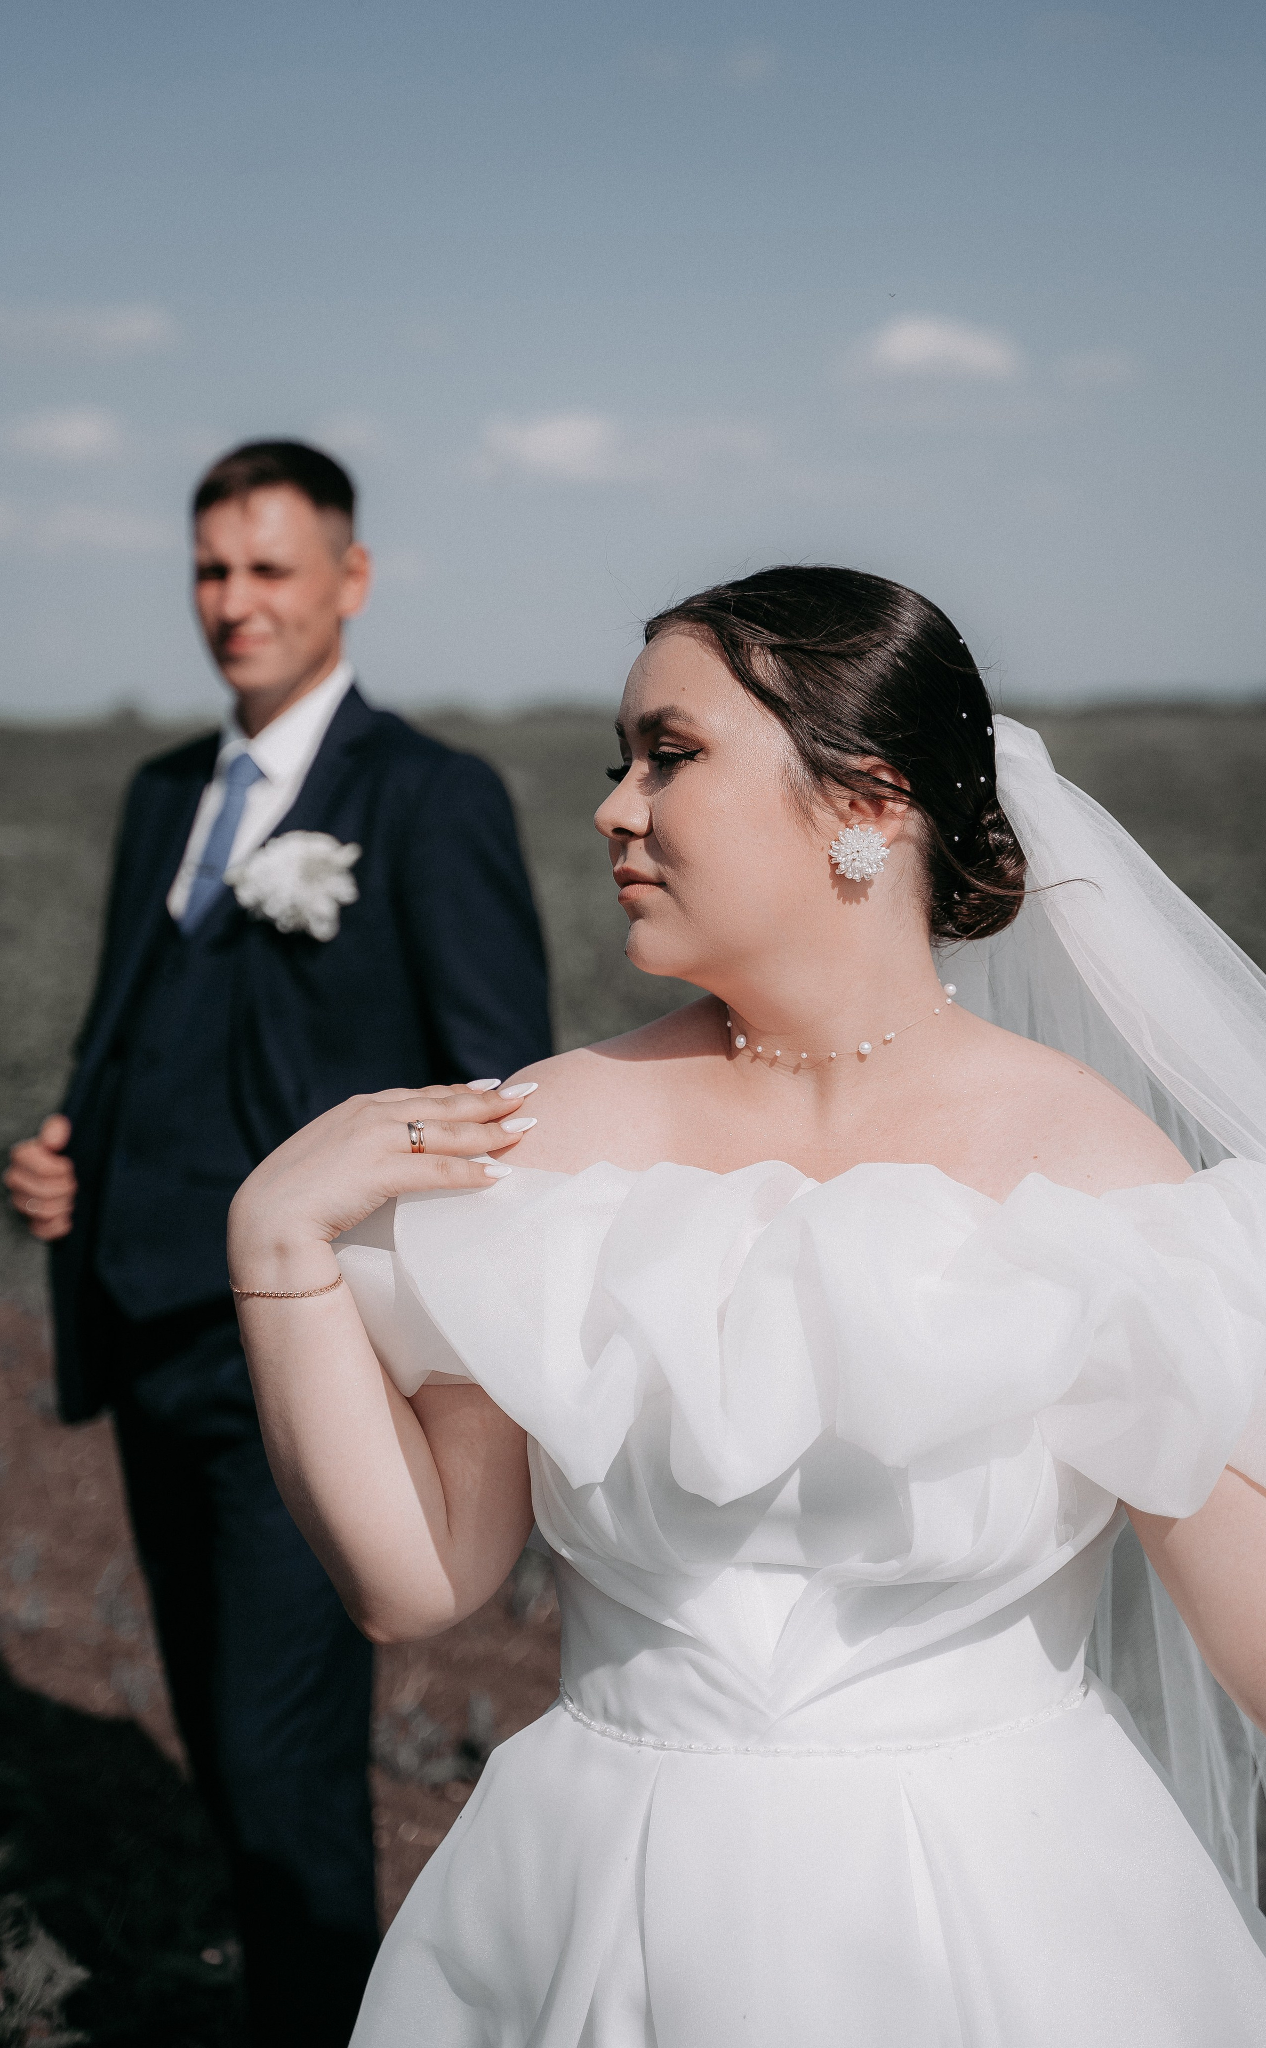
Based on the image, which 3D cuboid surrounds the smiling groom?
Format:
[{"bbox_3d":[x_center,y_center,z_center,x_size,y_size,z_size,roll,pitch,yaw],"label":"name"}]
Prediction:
[{"bbox_3d":[-0.336,0.358,3.281,0.570,1.800,0.380,3,7,38],"label":"smiling groom"}]

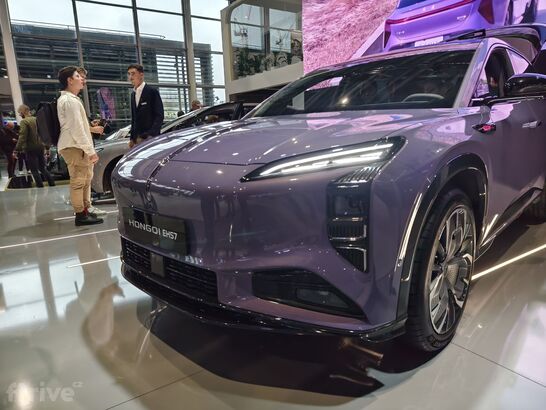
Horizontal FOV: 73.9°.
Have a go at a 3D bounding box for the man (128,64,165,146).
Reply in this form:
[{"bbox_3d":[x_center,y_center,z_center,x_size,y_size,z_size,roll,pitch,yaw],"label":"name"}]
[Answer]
[{"bbox_3d":[-1.438,-0.728,4.376,0.360,1.820,0.520,-11,14,-40],"label":"man"}]

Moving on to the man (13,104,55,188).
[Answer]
[{"bbox_3d":[-5.198,-1.243,7.820,0.450,1.760,0.520,6,14,36],"label":"man"}]

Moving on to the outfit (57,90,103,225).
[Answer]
[{"bbox_3d":[-2.266,-0.550,4.312,0.440,1.550,0.500,-6,12,-21],"label":"outfit"}]

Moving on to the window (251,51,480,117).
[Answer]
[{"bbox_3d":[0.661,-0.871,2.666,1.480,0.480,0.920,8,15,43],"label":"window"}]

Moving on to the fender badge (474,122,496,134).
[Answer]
[{"bbox_3d":[1.036,-0.375,1.783,0.040,0.060,0.260,8,15,43],"label":"fender badge"}]

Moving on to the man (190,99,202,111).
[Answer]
[{"bbox_3d":[-1.512,-1.280,7.465,0.380,1.740,0.500,-5,12,-18],"label":"man"}]

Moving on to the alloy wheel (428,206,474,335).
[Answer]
[{"bbox_3d":[0.741,0.278,1.665,0.200,0.575,0.575,8,15,43],"label":"alloy wheel"}]

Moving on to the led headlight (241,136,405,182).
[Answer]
[{"bbox_3d":[0.174,-0.159,1.319,0.570,0.160,0.170,-2,11,1],"label":"led headlight"}]

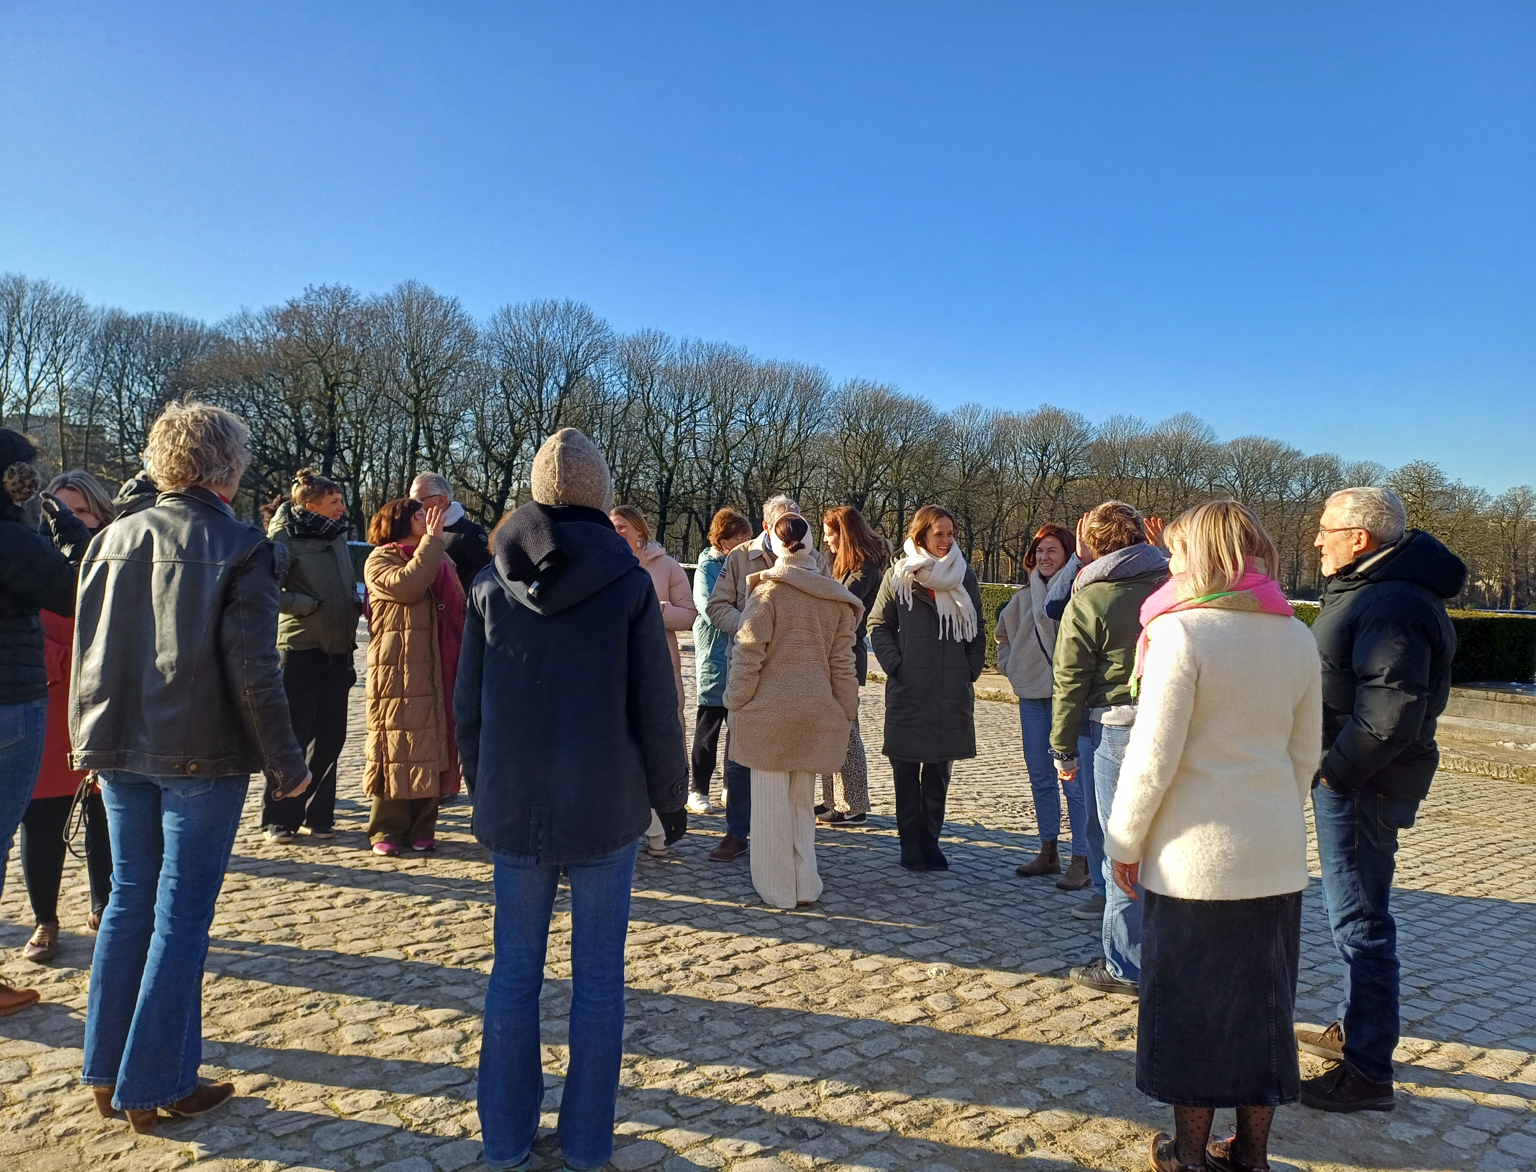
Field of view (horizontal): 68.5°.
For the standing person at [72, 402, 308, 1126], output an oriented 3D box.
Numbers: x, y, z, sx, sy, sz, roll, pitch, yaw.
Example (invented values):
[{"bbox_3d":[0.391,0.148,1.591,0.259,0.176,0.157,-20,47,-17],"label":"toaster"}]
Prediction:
[{"bbox_3d":[-1.478,0.434,2.850,0.550,1.770,0.430,3,2,30],"label":"standing person"}]

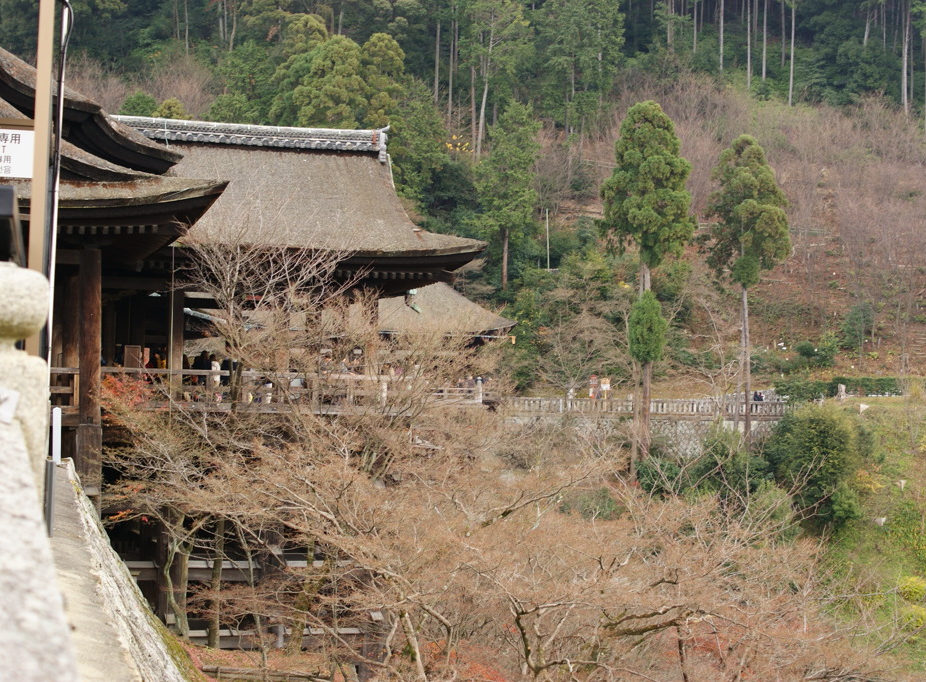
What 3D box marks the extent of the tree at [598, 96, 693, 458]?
[{"bbox_3d":[14.020,-4.130,113.000,7.040,28.510,6.830,1,-3,7],"label":"tree"}]

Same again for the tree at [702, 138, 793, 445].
[{"bbox_3d":[22.240,-3.880,116.000,6.610,24.630,6.410,1,-3,11],"label":"tree"}]

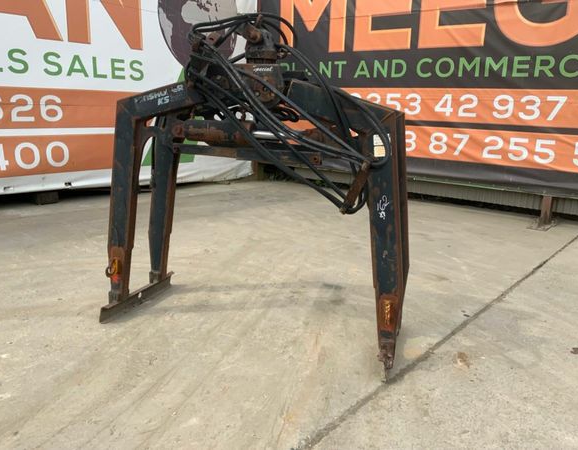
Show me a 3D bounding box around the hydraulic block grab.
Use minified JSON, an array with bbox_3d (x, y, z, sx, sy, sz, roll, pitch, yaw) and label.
[{"bbox_3d":[-0.173,-0.267,3.058,1.854,1.893,0.813,7,14,19],"label":"hydraulic block grab"}]

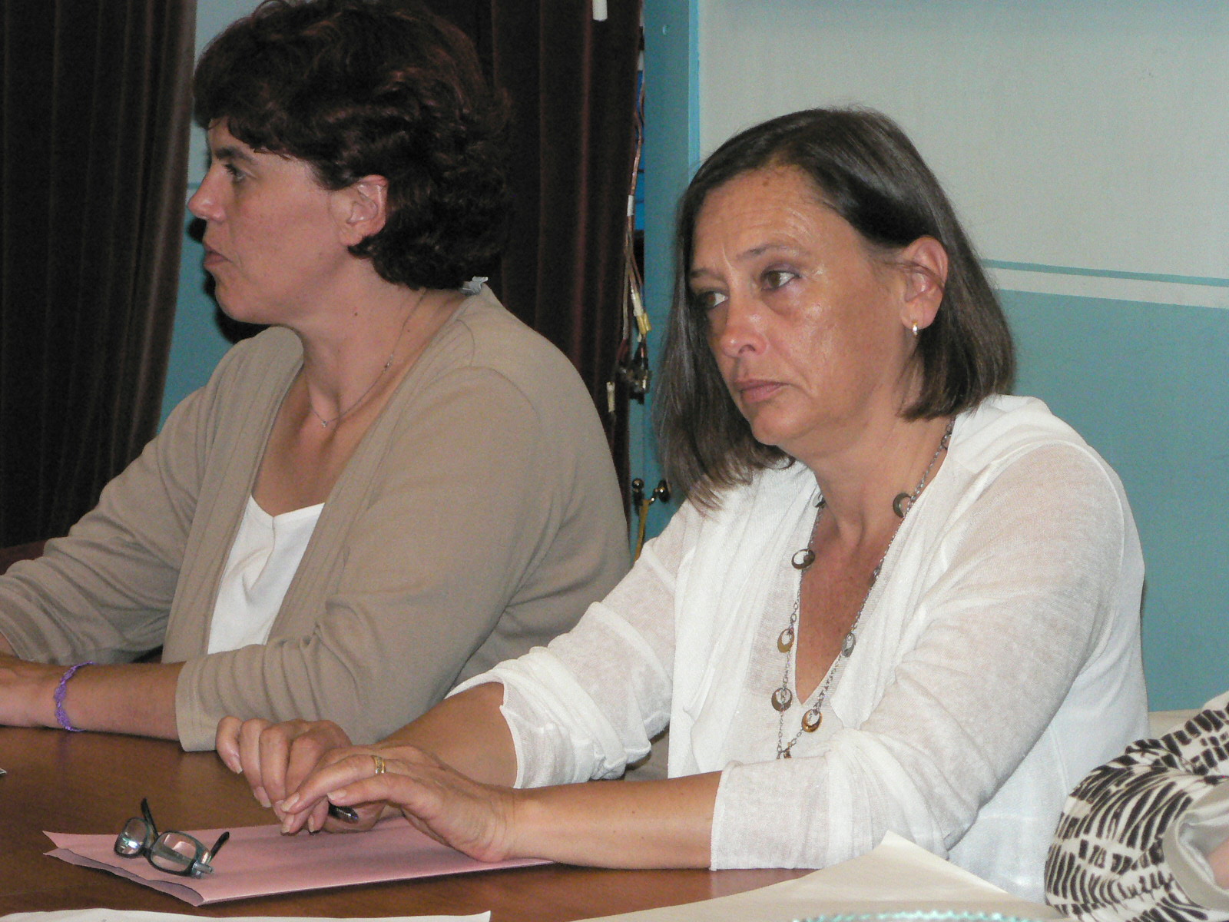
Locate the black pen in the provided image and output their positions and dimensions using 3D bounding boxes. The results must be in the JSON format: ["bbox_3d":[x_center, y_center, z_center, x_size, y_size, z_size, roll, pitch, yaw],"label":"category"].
[{"bbox_3d":[-0.201,0.226,3.486,0.011,0.011,0.138,-5,10,-28],"label":"black pen"}]

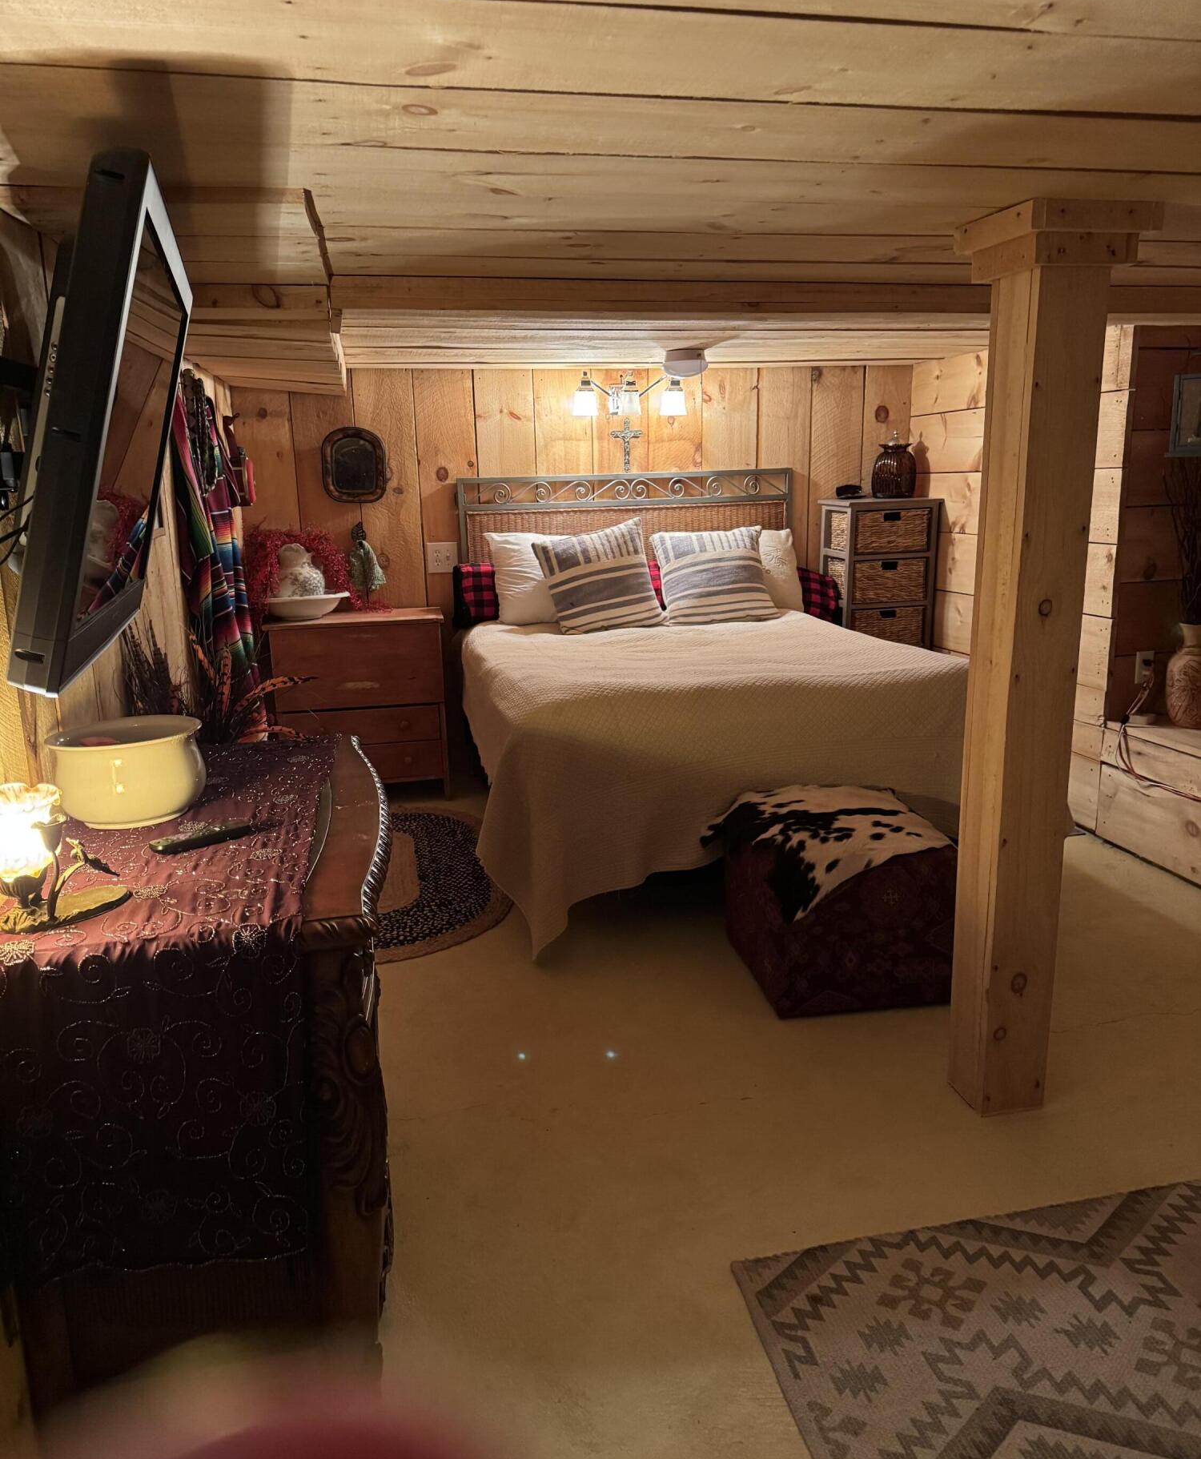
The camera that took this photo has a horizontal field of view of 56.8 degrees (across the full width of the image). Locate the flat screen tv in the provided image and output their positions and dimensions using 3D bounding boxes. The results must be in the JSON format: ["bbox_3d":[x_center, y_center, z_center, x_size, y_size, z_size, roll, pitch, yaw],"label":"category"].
[{"bbox_3d":[-0.735,-0.431,1.653,0.100,0.594,0.950,11,8,-19],"label":"flat screen tv"}]

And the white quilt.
[{"bbox_3d":[0.395,0.042,4.044,1.760,0.680,1.890,-4,13,-11],"label":"white quilt"}]

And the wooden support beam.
[{"bbox_3d":[0.852,-0.072,2.234,0.245,1.779,0.245,-4,13,-11],"label":"wooden support beam"}]

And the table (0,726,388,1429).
[{"bbox_3d":[-0.593,0.534,1.907,0.520,0.815,1.075,-4,13,-11],"label":"table"}]

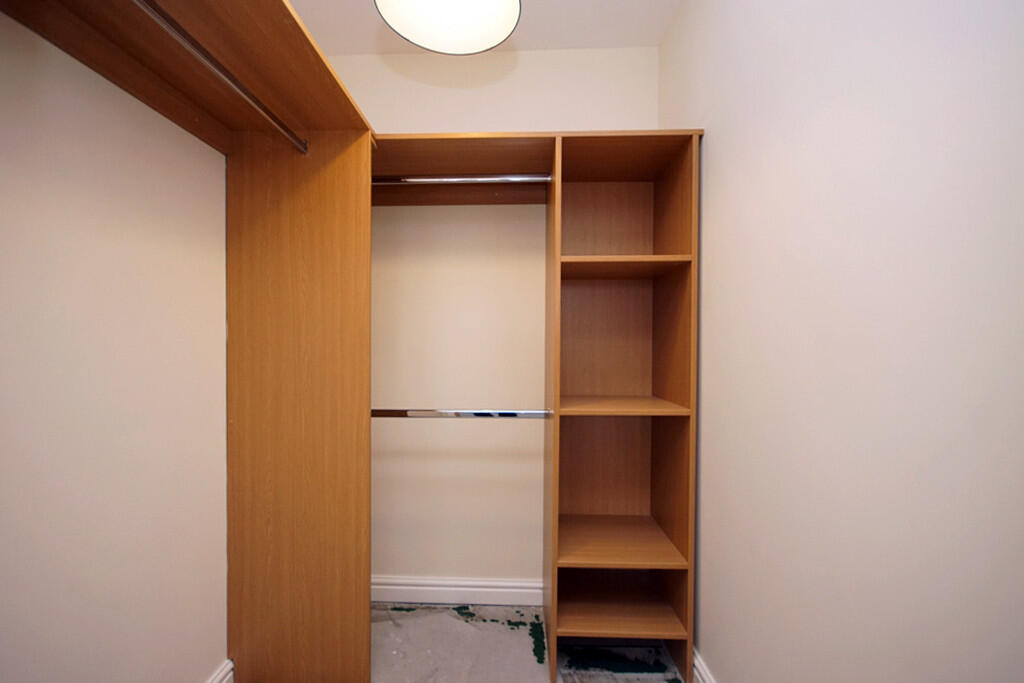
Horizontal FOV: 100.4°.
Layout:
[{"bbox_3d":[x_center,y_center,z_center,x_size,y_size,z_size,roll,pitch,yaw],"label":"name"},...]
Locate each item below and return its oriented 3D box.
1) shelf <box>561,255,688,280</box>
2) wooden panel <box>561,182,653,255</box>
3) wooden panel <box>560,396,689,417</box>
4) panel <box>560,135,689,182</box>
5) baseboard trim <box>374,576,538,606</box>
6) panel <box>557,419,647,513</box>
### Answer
[{"bbox_3d":[0.390,-0.279,1.649,0.436,0.020,0.422,0,0,2],"label":"shelf"},{"bbox_3d":[0.399,-0.491,1.868,0.436,0.403,0.017,0,0,2],"label":"wooden panel"},{"bbox_3d":[0.387,0.241,1.651,0.436,0.017,0.422,0,0,2],"label":"wooden panel"},{"bbox_3d":[0.393,-0.701,1.647,0.436,0.019,0.422,0,0,2],"label":"panel"},{"bbox_3d":[-0.253,1.128,1.938,0.781,0.122,0.020,0,0,2],"label":"baseboard trim"},{"bbox_3d":[0.392,0.499,1.872,0.436,0.501,0.017,0,0,2],"label":"panel"}]

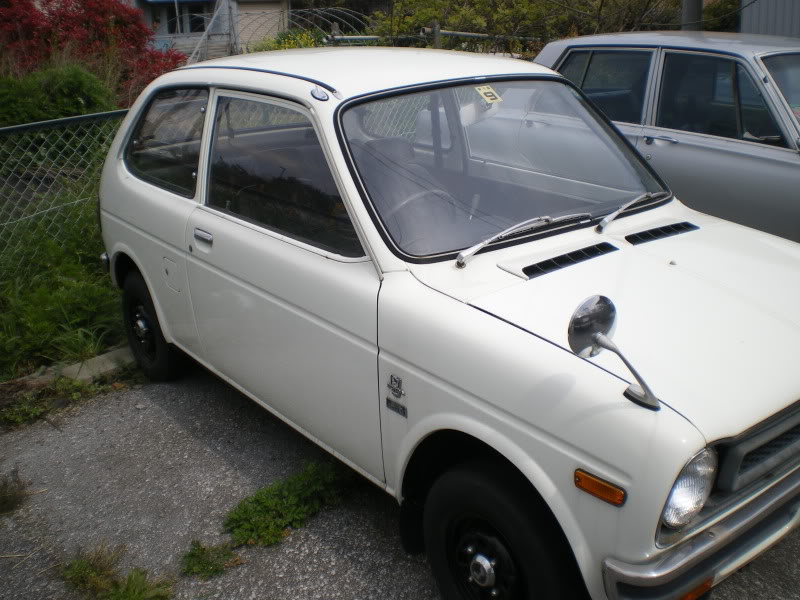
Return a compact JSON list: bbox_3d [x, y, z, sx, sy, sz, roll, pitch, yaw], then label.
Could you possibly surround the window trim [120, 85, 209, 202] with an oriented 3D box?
[{"bbox_3d":[-0.884,-0.622,3.092,0.070,0.390,0.690,5,12,-38],"label":"window trim"}]

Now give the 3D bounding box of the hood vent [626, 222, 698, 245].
[{"bbox_3d":[0.746,-0.187,2.349,0.330,0.025,0.055,-16,32,-36],"label":"hood vent"}]

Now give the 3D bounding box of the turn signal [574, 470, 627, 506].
[{"bbox_3d":[0.386,0.364,1.612,0.022,0.042,0.118,-18,26,-40],"label":"turn signal"}]

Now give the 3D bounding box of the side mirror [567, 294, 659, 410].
[{"bbox_3d":[0.416,0.099,1.605,0.150,0.210,0.180,-16,25,-36],"label":"side mirror"}]

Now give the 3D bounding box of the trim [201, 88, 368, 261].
[{"bbox_3d":[-0.371,-0.396,2.474,0.060,0.410,1.040,4,13,-41],"label":"trim"}]

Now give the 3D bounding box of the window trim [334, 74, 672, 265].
[{"bbox_3d":[0.340,-0.428,2.458,1.150,0.100,0.600,-16,67,-36],"label":"window trim"}]

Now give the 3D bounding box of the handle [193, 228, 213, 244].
[{"bbox_3d":[-0.656,-0.208,2.777,0.030,0.040,0.128,-13,23,-37],"label":"handle"}]

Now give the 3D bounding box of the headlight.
[{"bbox_3d":[0.590,0.384,1.698,0.170,0.170,0.075,-14,24,-33],"label":"headlight"}]

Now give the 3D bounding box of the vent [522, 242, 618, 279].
[{"bbox_3d":[0.434,-0.099,2.115,0.330,0.025,0.055,-16,32,-36],"label":"vent"}]

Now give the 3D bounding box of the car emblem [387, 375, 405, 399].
[{"bbox_3d":[-0.013,0.218,2.075,0.010,0.062,0.068,-16,25,-36],"label":"car emblem"}]

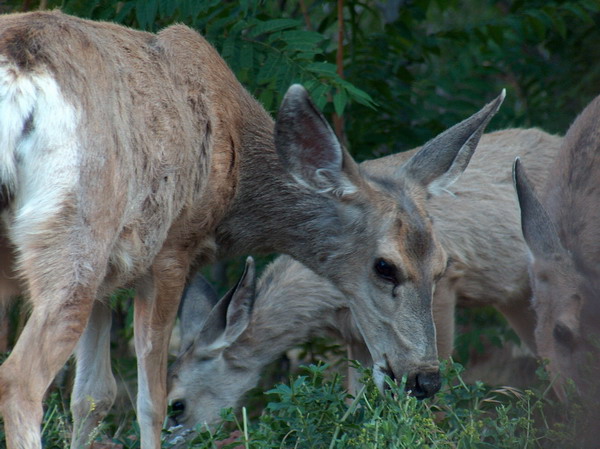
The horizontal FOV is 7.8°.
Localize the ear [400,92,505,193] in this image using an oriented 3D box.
[{"bbox_3d":[0.225,-0.122,6.450,0.200,0.070,0.085,-45,6,-10],"label":"ear"}]

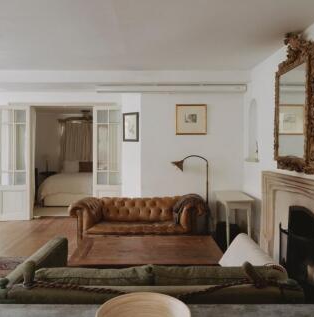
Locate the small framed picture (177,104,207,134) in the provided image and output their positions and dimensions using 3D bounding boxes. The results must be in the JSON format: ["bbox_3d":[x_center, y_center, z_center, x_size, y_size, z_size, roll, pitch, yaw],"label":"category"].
[{"bbox_3d":[0.667,-0.737,6.037,0.600,0.590,0.030,0,1,-1],"label":"small framed picture"}]

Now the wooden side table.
[{"bbox_3d":[1.225,0.969,5.059,0.430,0.750,0.970,0,1,3],"label":"wooden side table"}]

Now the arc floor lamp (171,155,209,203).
[{"bbox_3d":[0.580,0.647,5.213,0.700,1.390,0.250,0,1,0],"label":"arc floor lamp"}]

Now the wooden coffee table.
[{"bbox_3d":[-0.085,1.153,3.302,1.480,0.450,1.000,0,1,0],"label":"wooden coffee table"}]

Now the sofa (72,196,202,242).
[{"bbox_3d":[-0.300,1.009,5.080,2.020,0.670,0.880,0,1,-2],"label":"sofa"}]

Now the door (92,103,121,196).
[{"bbox_3d":[-1.050,0.103,6.733,0.620,2.420,0.050,0,1,0],"label":"door"}]

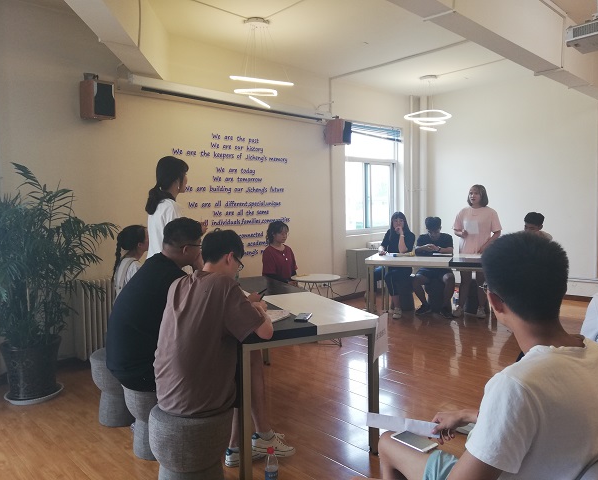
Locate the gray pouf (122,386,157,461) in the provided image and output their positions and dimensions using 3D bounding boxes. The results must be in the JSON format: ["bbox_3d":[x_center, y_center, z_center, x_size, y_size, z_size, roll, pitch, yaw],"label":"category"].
[{"bbox_3d":[-0.810,0.998,2.780,0.400,0.400,0.400,-2,4,-24],"label":"gray pouf"}]

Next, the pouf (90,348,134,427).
[{"bbox_3d":[-1.141,0.936,3.125,0.385,0.440,0.385,-4,4,-43],"label":"pouf"}]

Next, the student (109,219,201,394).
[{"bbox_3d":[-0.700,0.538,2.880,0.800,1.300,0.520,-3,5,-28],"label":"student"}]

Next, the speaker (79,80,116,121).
[{"bbox_3d":[-1.802,-1.255,4.311,0.230,0.325,0.205,9,9,38],"label":"speaker"}]

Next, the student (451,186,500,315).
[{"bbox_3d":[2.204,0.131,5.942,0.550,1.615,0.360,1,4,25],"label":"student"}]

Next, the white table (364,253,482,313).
[{"bbox_3d":[1.753,0.591,5.630,1.800,0.750,0.800,1,4,20],"label":"white table"}]

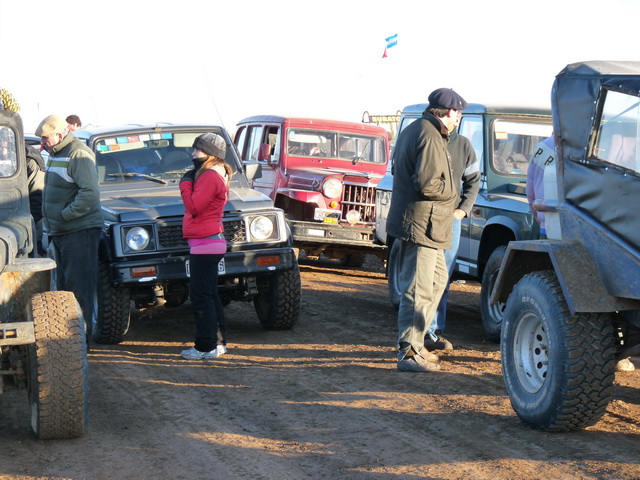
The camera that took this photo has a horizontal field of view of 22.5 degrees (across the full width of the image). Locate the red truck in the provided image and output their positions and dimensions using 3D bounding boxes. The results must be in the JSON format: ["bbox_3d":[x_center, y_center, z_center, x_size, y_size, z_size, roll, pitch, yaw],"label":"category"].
[{"bbox_3d":[-0.060,-0.610,20.200,1.750,1.800,4.500,3,3,-14],"label":"red truck"}]

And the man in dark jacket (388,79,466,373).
[{"bbox_3d":[0.708,-0.065,10.500,0.520,1.840,0.560,0,3,3],"label":"man in dark jacket"}]

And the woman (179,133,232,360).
[{"bbox_3d":[-0.804,0.035,11.300,0.400,1.600,0.460,0,3,-9],"label":"woman"}]

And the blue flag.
[{"bbox_3d":[1.400,-3.950,32.000,0.270,0.260,0.070,0,3,-6],"label":"blue flag"}]

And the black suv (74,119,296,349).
[{"bbox_3d":[-1.380,-0.130,13.700,1.580,1.740,3.450,-4,3,-17],"label":"black suv"}]

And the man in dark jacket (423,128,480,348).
[{"bbox_3d":[0.945,-0.100,11.600,0.540,1.750,0.420,-3,4,-43],"label":"man in dark jacket"}]

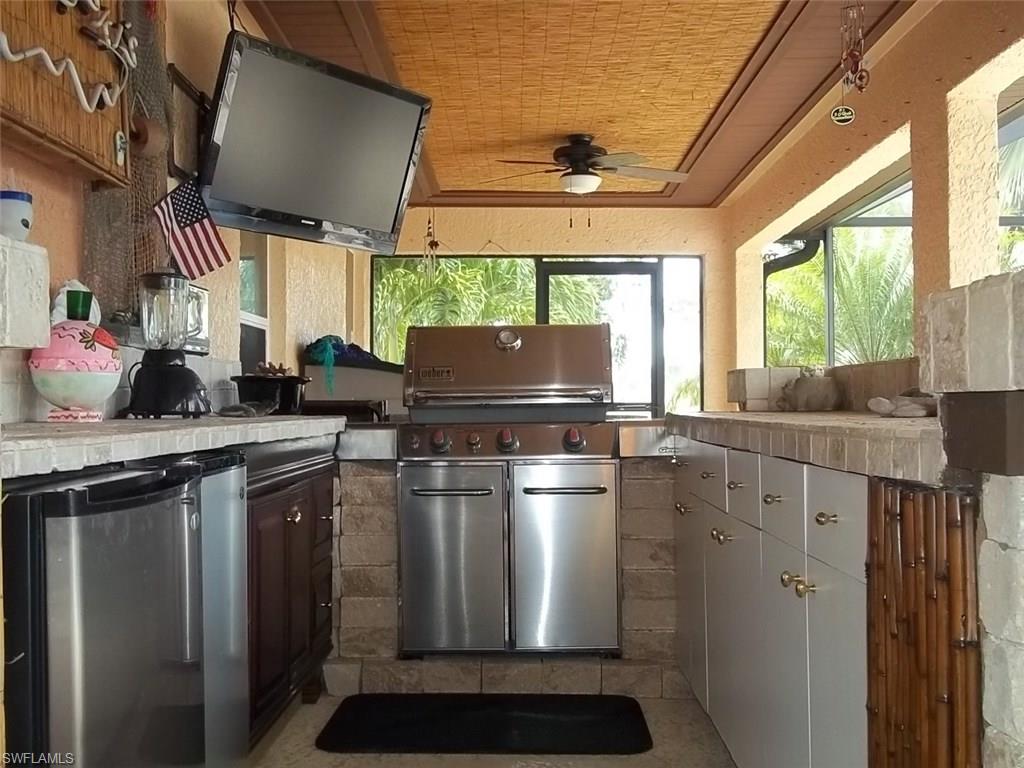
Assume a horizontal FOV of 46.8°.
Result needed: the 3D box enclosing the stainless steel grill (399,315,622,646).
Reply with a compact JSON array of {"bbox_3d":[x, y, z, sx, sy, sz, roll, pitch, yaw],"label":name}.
[{"bbox_3d":[-0.008,0.347,4.170,0.738,1.100,0.640,0,-1,1],"label":"stainless steel grill"}]

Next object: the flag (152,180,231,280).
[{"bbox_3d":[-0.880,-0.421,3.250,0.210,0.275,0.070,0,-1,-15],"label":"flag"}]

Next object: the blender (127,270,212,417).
[{"bbox_3d":[-0.896,-0.103,3.100,0.185,0.382,0.155,-1,-1,26],"label":"blender"}]

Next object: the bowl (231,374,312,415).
[{"bbox_3d":[-0.742,0.029,3.650,0.240,0.127,0.225,0,-1,-14],"label":"bowl"}]

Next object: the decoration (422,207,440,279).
[{"bbox_3d":[-0.605,-1.057,8.900,0.130,0.530,0.130,0,-1,-1],"label":"decoration"}]

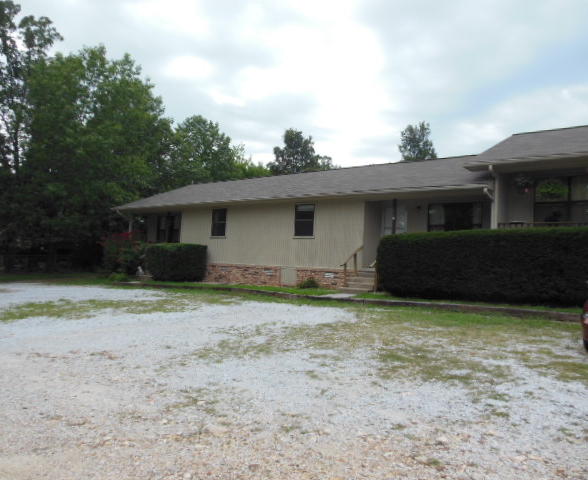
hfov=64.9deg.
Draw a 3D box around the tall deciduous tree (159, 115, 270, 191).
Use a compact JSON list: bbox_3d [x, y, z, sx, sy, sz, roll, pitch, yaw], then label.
[{"bbox_3d":[-6.662,-3.547,35.624,8.800,12.338,8.800,0,-4,37],"label":"tall deciduous tree"}]

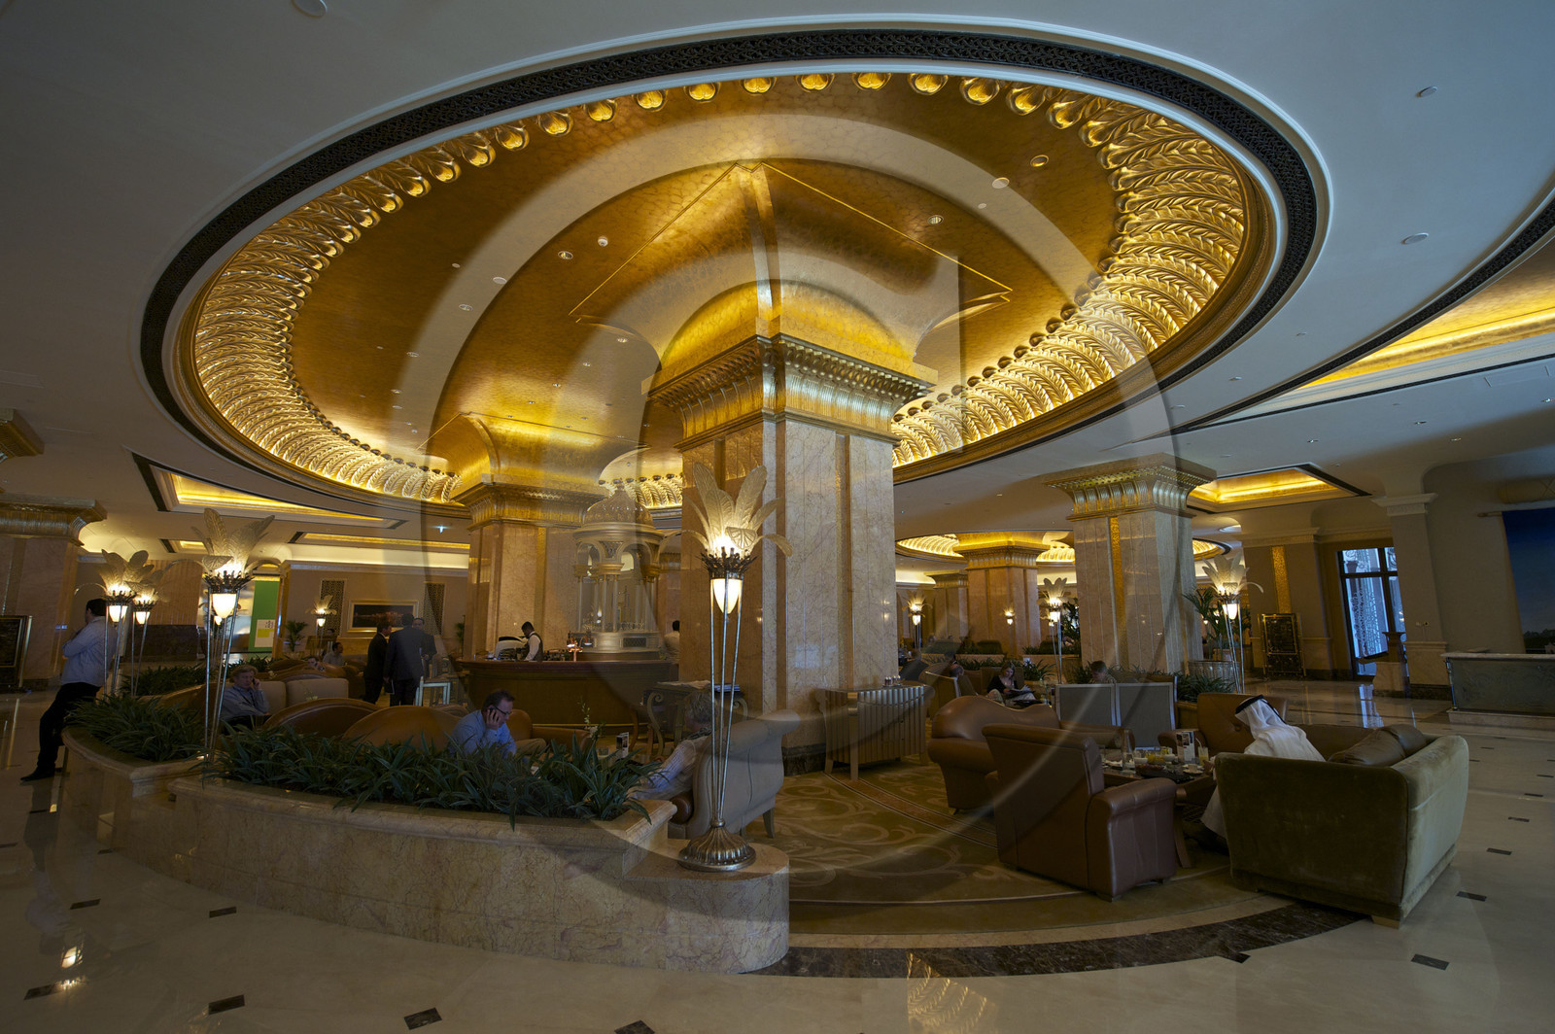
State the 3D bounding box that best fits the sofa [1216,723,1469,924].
[{"bbox_3d":[3.415,1.736,4.117,1.591,0.745,0.869,7,-11,-38],"label":"sofa"}]

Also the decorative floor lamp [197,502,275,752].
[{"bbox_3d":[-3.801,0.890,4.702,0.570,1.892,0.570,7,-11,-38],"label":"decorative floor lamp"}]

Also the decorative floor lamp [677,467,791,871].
[{"bbox_3d":[-0.249,0.718,3.642,0.605,2.032,0.589,0,-9,0],"label":"decorative floor lamp"}]

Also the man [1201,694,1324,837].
[{"bbox_3d":[2.975,1.612,4.233,0.580,1.029,0.950,7,-11,-38],"label":"man"}]

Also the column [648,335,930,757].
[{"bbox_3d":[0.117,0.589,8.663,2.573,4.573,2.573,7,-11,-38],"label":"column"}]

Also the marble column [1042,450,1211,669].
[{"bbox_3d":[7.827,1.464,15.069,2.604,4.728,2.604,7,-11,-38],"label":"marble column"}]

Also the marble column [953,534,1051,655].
[{"bbox_3d":[9.569,3.615,29.081,2.635,4.728,2.635,7,-11,-38],"label":"marble column"}]

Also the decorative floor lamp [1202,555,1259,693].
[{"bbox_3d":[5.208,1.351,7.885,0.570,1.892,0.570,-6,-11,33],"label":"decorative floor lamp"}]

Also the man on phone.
[{"bbox_3d":[-7.264,1.749,7.136,0.600,1.759,0.520,5,-10,-30],"label":"man on phone"}]

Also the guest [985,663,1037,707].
[{"bbox_3d":[3.235,2.425,9.385,0.620,1.030,0.850,1,-9,-6],"label":"guest"}]

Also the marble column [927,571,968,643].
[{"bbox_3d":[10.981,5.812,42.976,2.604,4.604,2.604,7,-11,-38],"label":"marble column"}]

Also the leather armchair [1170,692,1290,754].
[{"bbox_3d":[3.973,2.048,6.077,0.806,0.868,0.806,8,-12,-42],"label":"leather armchair"}]

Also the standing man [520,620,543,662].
[{"bbox_3d":[-3.975,2.477,11.089,0.388,1.612,0.449,0,-9,-2],"label":"standing man"}]

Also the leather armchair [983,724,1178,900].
[{"bbox_3d":[1.893,1.809,4.389,0.791,0.845,0.775,6,-11,-34],"label":"leather armchair"}]

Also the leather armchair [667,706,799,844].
[{"bbox_3d":[-0.441,1.874,4.874,0.853,0.883,0.806,-3,-9,20],"label":"leather armchair"}]

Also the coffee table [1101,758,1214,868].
[{"bbox_3d":[2.650,1.996,4.870,1.029,0.474,0.821,7,-11,-38],"label":"coffee table"}]

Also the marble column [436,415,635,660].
[{"bbox_3d":[-6.036,1.639,16.336,2.666,4.883,2.666,7,-11,-38],"label":"marble column"}]

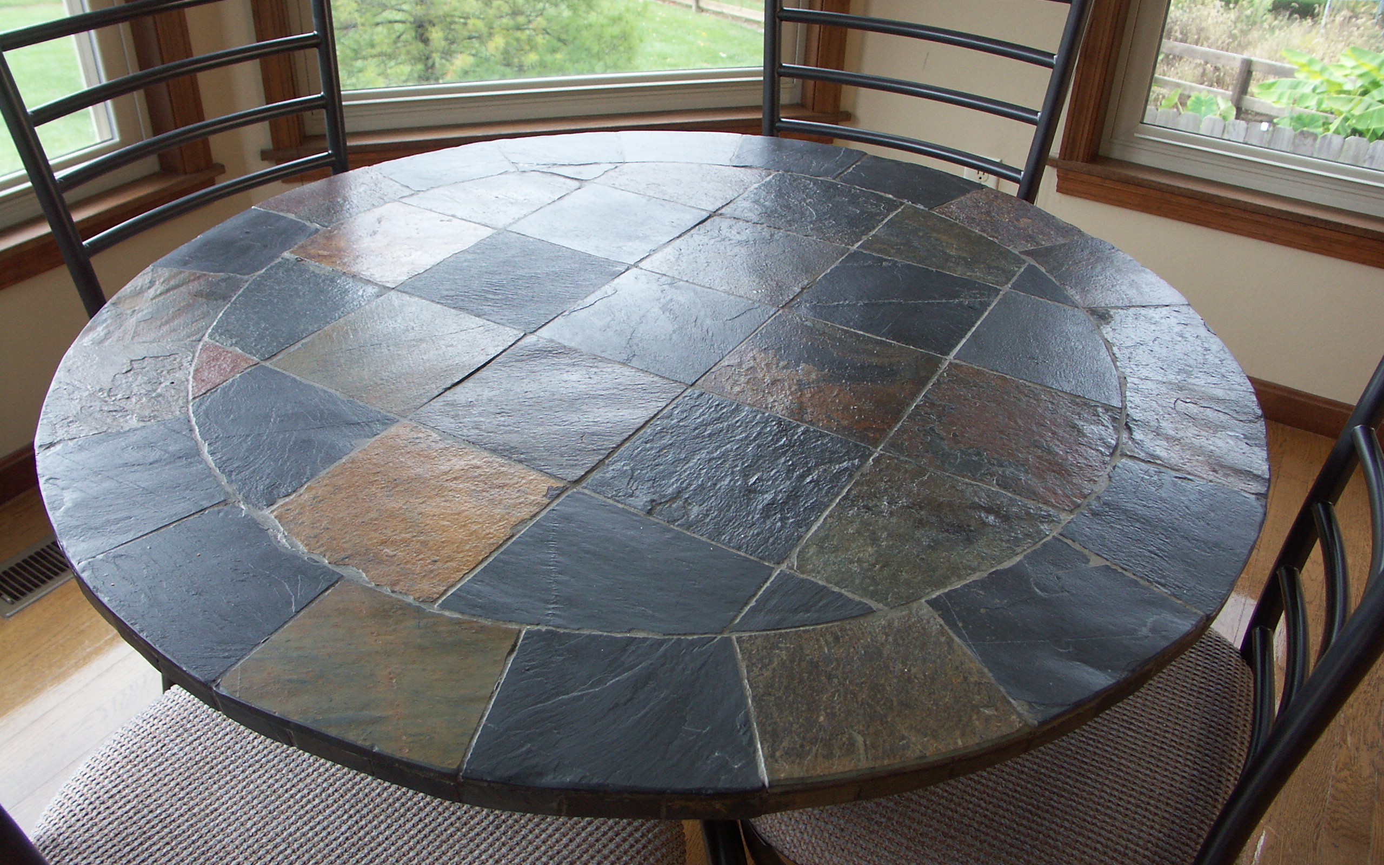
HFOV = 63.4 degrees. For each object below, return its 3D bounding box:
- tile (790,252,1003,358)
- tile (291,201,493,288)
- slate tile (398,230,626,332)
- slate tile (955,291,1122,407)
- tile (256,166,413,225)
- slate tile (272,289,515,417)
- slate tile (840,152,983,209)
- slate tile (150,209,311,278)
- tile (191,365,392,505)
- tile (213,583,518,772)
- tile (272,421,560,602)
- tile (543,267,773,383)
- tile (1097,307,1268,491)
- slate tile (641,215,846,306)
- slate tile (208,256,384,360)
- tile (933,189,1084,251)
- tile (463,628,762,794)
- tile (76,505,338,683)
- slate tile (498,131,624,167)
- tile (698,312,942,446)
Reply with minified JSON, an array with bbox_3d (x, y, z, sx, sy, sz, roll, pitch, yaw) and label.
[{"bbox_3d":[0.217,-0.137,1.183,0.171,0.011,0.161,20,38,24],"label":"tile"},{"bbox_3d":[-0.374,-0.234,1.393,0.186,0.012,0.192,18,37,22],"label":"tile"},{"bbox_3d":[-0.207,-0.176,1.319,0.191,0.012,0.197,20,38,24],"label":"slate tile"},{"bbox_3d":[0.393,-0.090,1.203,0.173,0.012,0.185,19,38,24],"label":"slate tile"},{"bbox_3d":[-0.471,-0.311,1.502,0.131,0.012,0.188,26,41,30],"label":"tile"},{"bbox_3d":[-0.281,-0.077,1.073,0.165,0.011,0.168,20,38,24],"label":"slate tile"},{"bbox_3d":[0.275,-0.323,1.456,0.173,0.011,0.112,25,41,30],"label":"slate tile"},{"bbox_3d":[-0.499,-0.208,1.252,0.110,0.011,0.168,12,36,14],"label":"slate tile"},{"bbox_3d":[-0.400,0.004,1.044,0.194,0.012,0.171,20,38,24],"label":"tile"},{"bbox_3d":[-0.222,0.172,0.809,0.196,0.012,0.133,12,35,14],"label":"tile"},{"bbox_3d":[-0.238,0.067,0.962,0.187,0.012,0.187,19,38,23],"label":"tile"},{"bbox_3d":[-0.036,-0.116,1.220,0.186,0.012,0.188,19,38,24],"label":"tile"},{"bbox_3d":[0.505,-0.048,1.172,0.150,0.012,0.360,7,35,7],"label":"tile"},{"bbox_3d":[0.061,-0.192,1.255,0.169,0.011,0.170,20,38,24],"label":"slate tile"},{"bbox_3d":[-0.423,-0.125,1.135,0.145,0.011,0.170,20,38,24],"label":"slate tile"},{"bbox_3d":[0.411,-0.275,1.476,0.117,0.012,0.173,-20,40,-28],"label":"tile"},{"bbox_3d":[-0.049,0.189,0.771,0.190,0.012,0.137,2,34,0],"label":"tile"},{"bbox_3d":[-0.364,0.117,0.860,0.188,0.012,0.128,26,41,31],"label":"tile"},{"bbox_3d":[-0.171,-0.376,1.512,0.172,0.011,0.122,-6,35,-11],"label":"slate tile"},{"bbox_3d":[0.138,-0.058,1.166,0.199,0.012,0.200,20,38,24],"label":"tile"}]

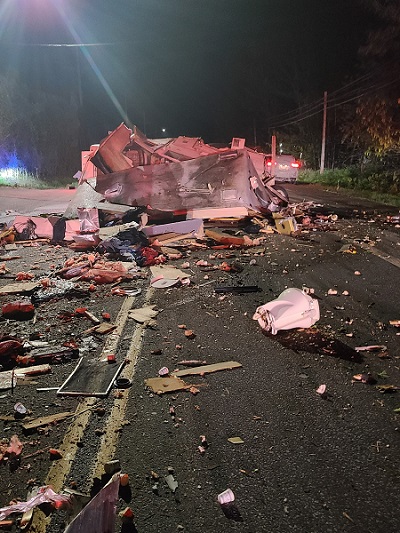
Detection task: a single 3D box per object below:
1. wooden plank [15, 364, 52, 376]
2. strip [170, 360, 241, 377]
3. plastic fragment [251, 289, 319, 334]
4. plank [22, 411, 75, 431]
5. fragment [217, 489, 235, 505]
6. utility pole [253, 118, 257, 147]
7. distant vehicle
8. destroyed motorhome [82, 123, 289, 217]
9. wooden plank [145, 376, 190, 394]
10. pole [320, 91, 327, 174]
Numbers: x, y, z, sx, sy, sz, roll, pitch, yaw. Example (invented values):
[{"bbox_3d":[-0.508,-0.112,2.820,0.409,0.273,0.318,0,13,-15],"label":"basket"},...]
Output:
[{"bbox_3d":[-1.345,0.839,3.218,0.277,0.030,0.112,-8,16,-23],"label":"wooden plank"},{"bbox_3d":[0.061,0.823,3.189,0.566,0.015,0.080,-6,15,-16],"label":"strip"},{"bbox_3d":[0.848,0.422,4.077,0.610,0.300,0.450,-1,15,0],"label":"plastic fragment"},{"bbox_3d":[-0.977,1.001,2.595,0.314,0.020,0.049,-10,17,-29],"label":"plank"},{"bbox_3d":[0.124,1.121,1.981,0.075,0.055,0.060,-1,15,0],"label":"fragment"},{"bbox_3d":[9.302,-20.419,66.956,0.300,8.165,0.300,-1,15,0],"label":"utility pole"},{"bbox_3d":[5.309,-6.608,26.791,1.920,1.750,4.600,0,15,5],"label":"distant vehicle"},{"bbox_3d":[-0.443,-3.559,14.464,6.617,2.737,2.600,-1,15,0],"label":"destroyed motorhome"},{"bbox_3d":[-0.249,0.881,2.994,0.259,0.015,0.225,-8,16,-24],"label":"wooden plank"},{"bbox_3d":[12.783,-13.609,40.980,0.300,7.975,0.300,-1,15,0],"label":"pole"}]

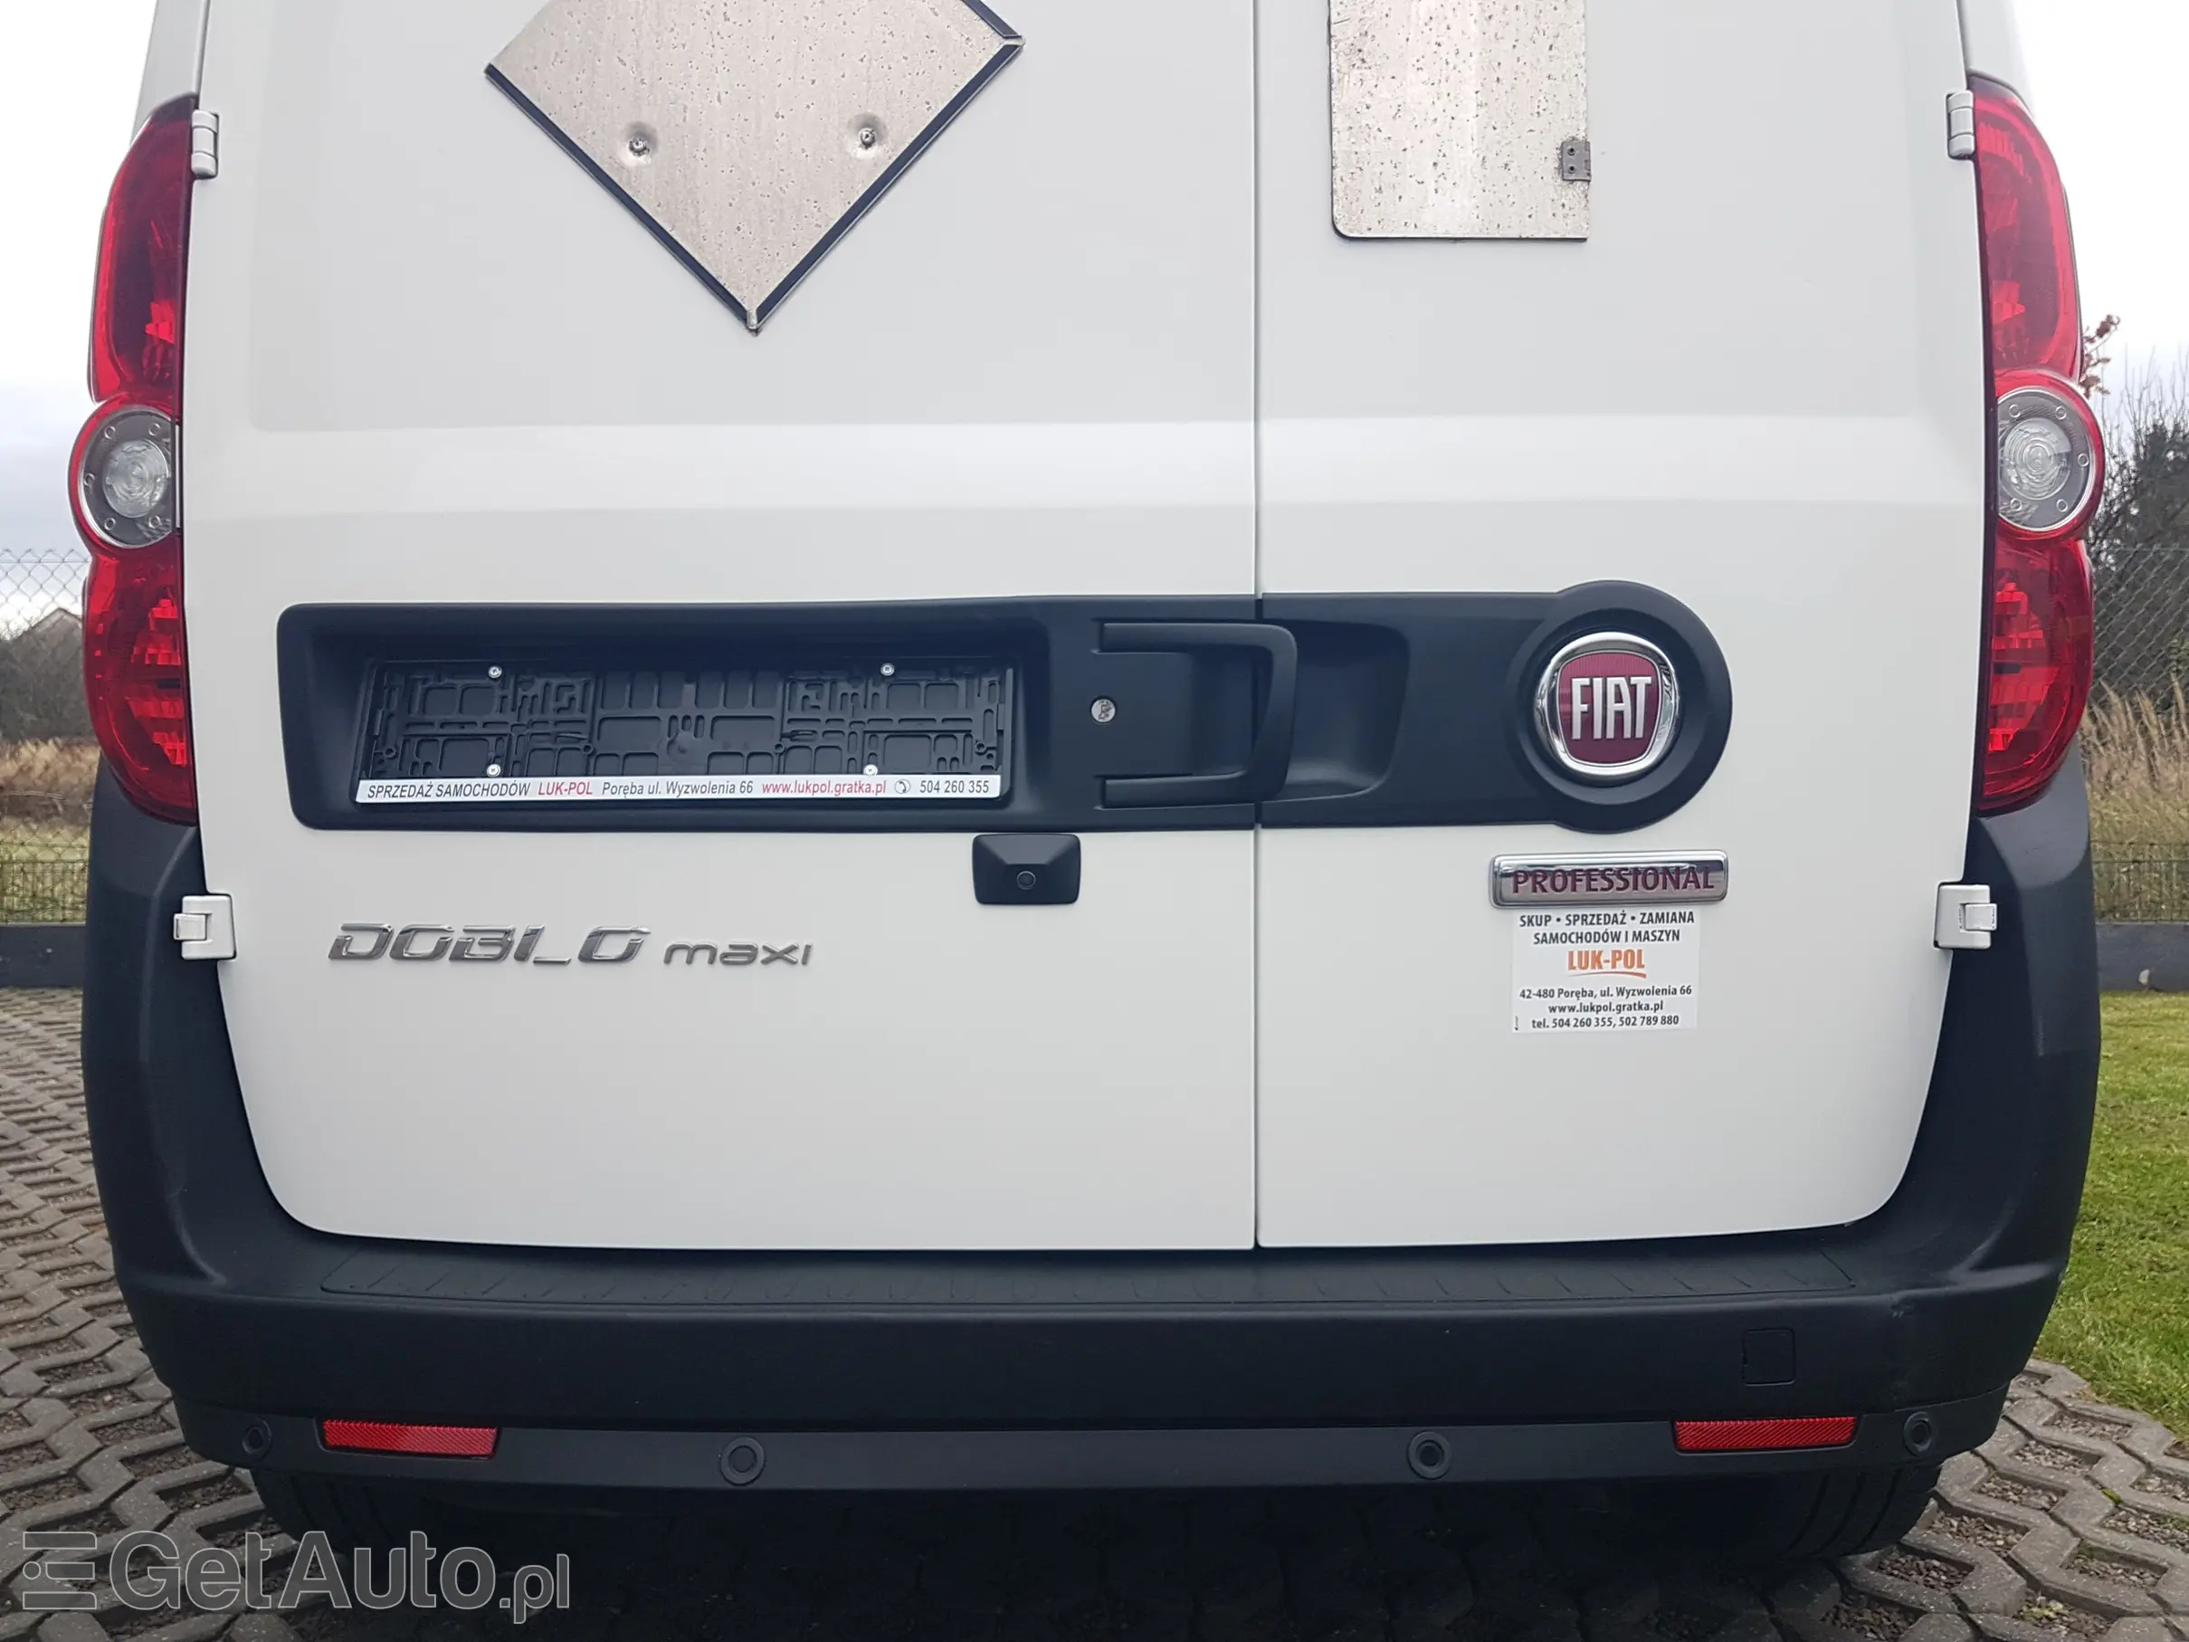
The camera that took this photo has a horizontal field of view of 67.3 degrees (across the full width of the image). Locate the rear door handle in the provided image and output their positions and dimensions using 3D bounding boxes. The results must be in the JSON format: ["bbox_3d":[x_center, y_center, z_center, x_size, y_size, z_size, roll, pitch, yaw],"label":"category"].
[{"bbox_3d":[0.082,-0.084,1.305,0.158,0.144,0.040,0,3,0],"label":"rear door handle"}]

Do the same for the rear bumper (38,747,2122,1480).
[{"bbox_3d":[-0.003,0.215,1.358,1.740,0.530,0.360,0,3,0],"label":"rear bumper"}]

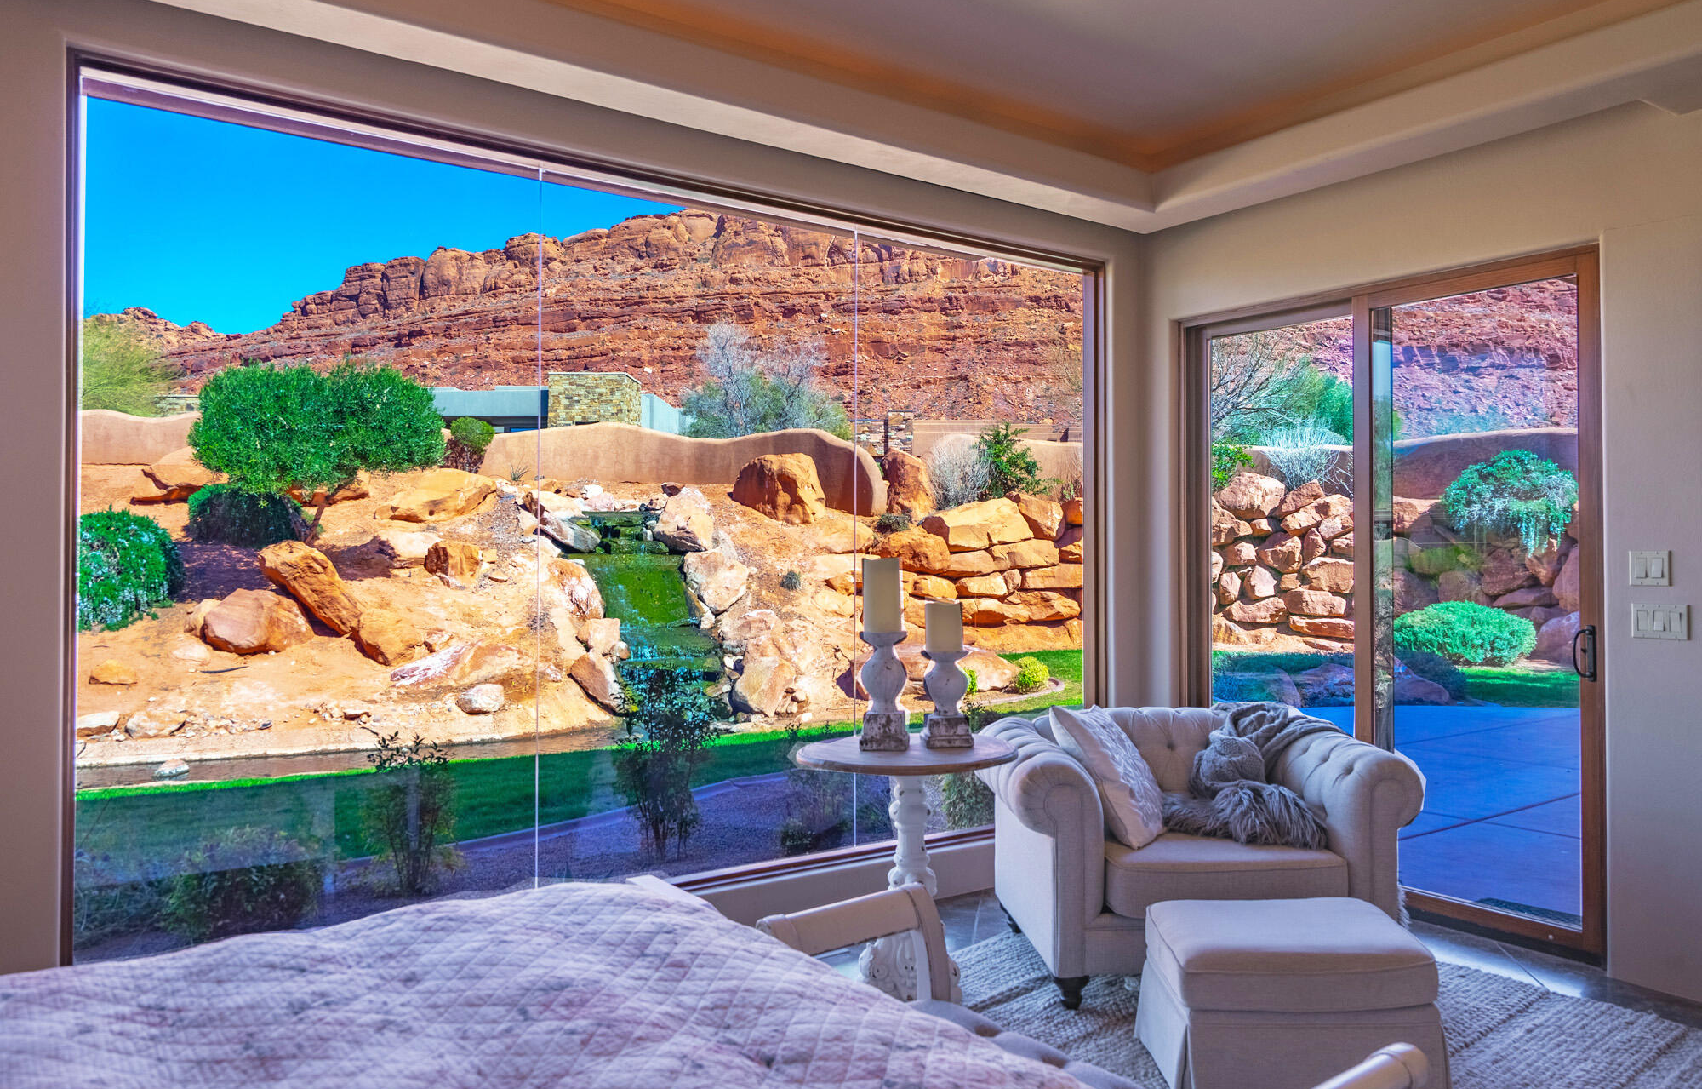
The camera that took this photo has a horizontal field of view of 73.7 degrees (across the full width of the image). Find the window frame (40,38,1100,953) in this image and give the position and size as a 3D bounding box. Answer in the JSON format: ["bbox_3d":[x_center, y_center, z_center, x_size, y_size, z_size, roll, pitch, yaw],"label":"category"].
[{"bbox_3d":[-0.477,-0.032,4.143,3.950,2.550,0.130,0,-1,-35],"label":"window frame"}]

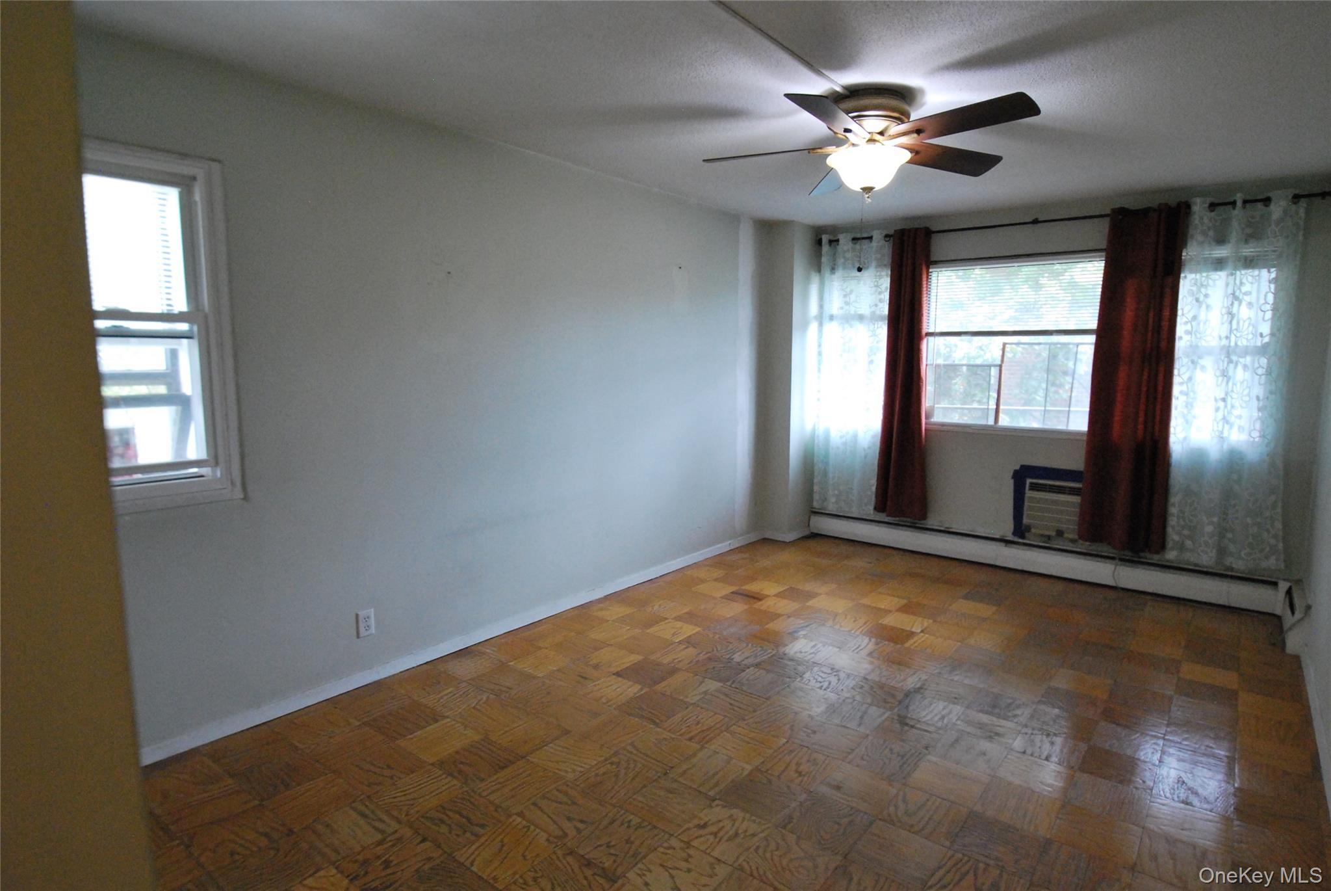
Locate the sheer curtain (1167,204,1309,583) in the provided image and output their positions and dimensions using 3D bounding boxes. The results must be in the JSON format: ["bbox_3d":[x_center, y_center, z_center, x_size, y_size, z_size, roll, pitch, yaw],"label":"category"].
[{"bbox_3d":[3.203,-0.322,3.972,0.540,2.105,0.090,6,9,38],"label":"sheer curtain"}]

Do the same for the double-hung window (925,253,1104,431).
[{"bbox_3d":[2.321,-0.676,4.768,1.110,1.190,0.100,6,9,38],"label":"double-hung window"}]

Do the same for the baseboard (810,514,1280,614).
[{"bbox_3d":[2.314,0.738,4.858,2.910,0.200,0.075,6,9,38],"label":"baseboard"}]

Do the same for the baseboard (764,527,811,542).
[{"bbox_3d":[0.981,0.702,5.664,0.225,0.065,0.369,6,9,38],"label":"baseboard"}]

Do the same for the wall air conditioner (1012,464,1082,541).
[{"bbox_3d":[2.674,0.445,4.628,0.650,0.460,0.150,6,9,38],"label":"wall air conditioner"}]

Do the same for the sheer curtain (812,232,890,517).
[{"bbox_3d":[1.418,-0.527,5.392,0.570,2.145,0.090,6,9,38],"label":"sheer curtain"}]

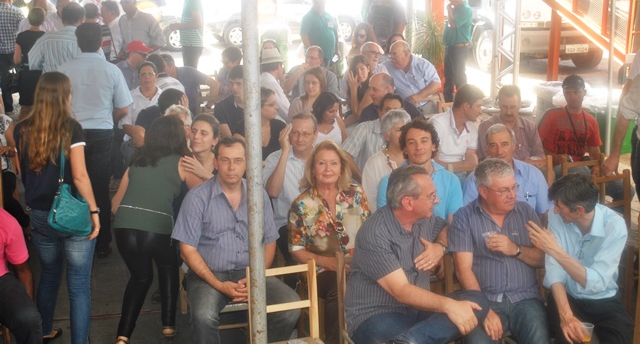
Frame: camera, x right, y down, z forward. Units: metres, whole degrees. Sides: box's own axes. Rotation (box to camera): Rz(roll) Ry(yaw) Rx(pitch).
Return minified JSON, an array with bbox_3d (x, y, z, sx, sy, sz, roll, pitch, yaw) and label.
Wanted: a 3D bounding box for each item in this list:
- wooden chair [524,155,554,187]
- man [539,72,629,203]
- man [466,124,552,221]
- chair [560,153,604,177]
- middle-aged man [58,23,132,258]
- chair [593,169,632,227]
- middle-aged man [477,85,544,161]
[{"bbox_3d":[1.506,0.376,6.330,0.390,0.880,0.420,-5,15,-16],"label":"wooden chair"},{"bbox_3d":[2.038,-0.047,6.952,0.660,1.303,0.850,-4,15,-15],"label":"man"},{"bbox_3d":[1.057,0.392,5.291,0.570,1.265,0.850,1,14,5],"label":"man"},{"bbox_3d":[1.863,0.313,6.330,0.360,0.850,0.360,-6,14,-22],"label":"chair"},{"bbox_3d":[-1.677,-0.208,6.958,0.540,1.760,0.360,-2,14,-8],"label":"middle-aged man"},{"bbox_3d":[1.962,0.482,5.893,0.390,0.880,0.420,-8,16,-27],"label":"chair"},{"bbox_3d":[1.378,0.047,6.642,0.570,1.277,0.850,0,14,1],"label":"middle-aged man"}]

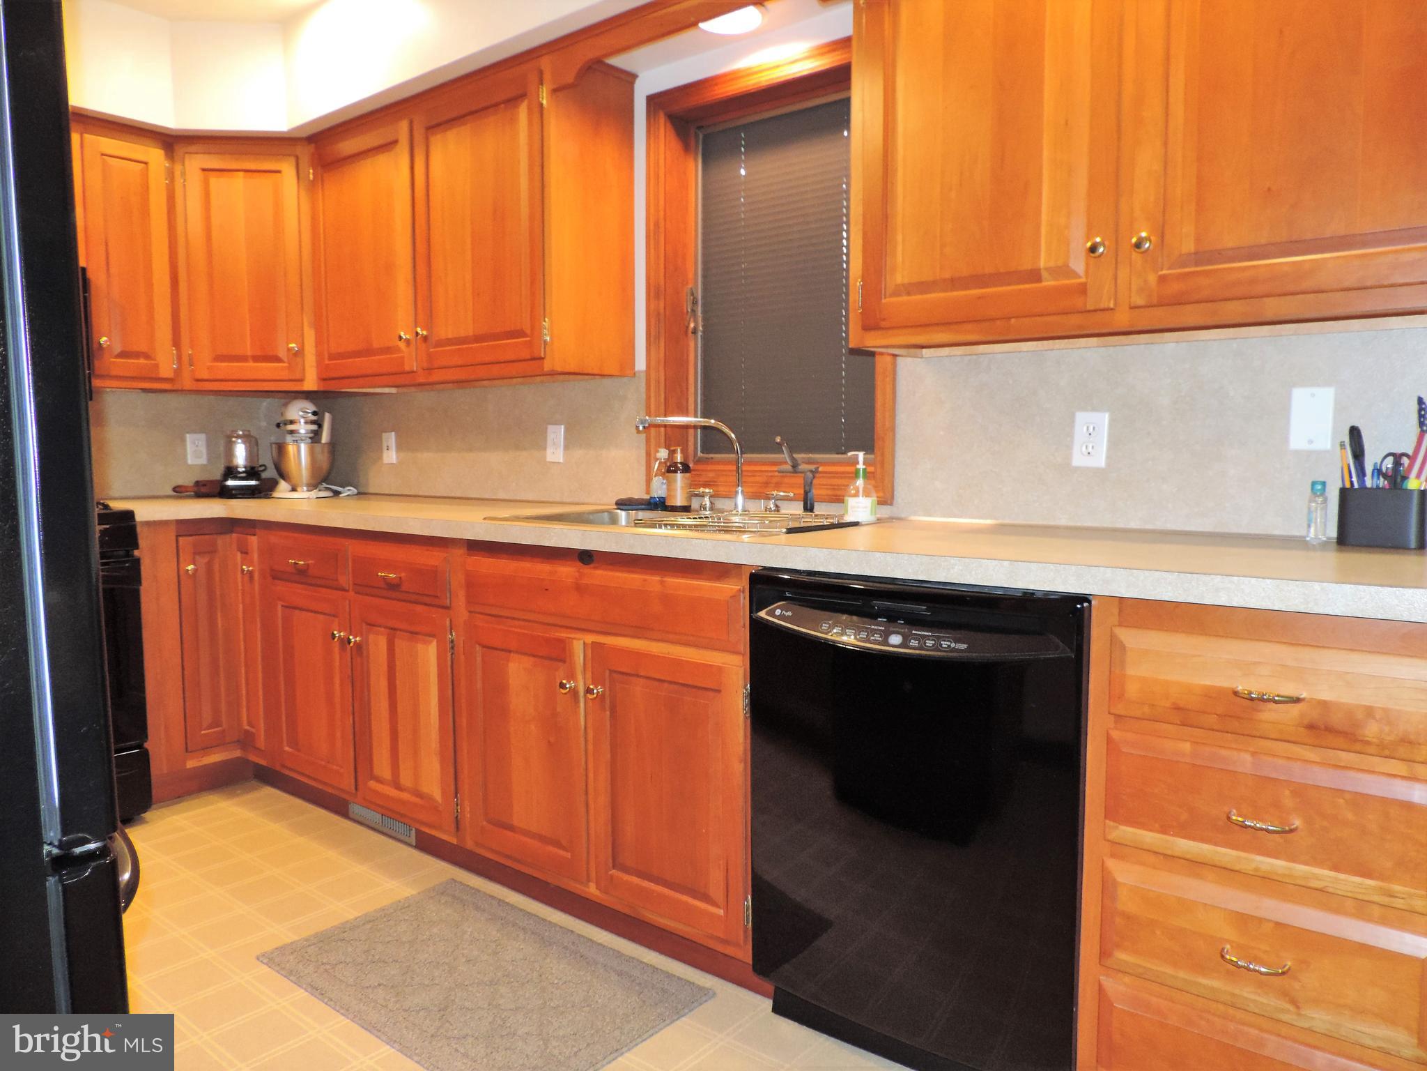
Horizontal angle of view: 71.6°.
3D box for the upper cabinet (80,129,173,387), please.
[{"bbox_3d":[-2.014,-0.901,3.324,0.345,0.822,0.295,4,6,39],"label":"upper cabinet"}]

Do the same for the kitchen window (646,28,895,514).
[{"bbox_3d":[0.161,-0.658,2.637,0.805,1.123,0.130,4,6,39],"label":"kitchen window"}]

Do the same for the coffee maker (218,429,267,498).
[{"bbox_3d":[-1.679,-0.257,3.540,0.153,0.245,0.153,-2,5,-22],"label":"coffee maker"}]

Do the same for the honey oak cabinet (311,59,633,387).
[{"bbox_3d":[-0.799,-0.888,3.116,1.188,0.822,0.350,4,6,39],"label":"honey oak cabinet"}]

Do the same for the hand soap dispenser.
[{"bbox_3d":[0.347,-0.120,2.340,0.076,0.168,0.066,-2,5,-14],"label":"hand soap dispenser"}]

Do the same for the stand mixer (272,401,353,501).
[{"bbox_3d":[-1.510,-0.317,3.603,0.225,0.353,0.350,-3,6,-32],"label":"stand mixer"}]

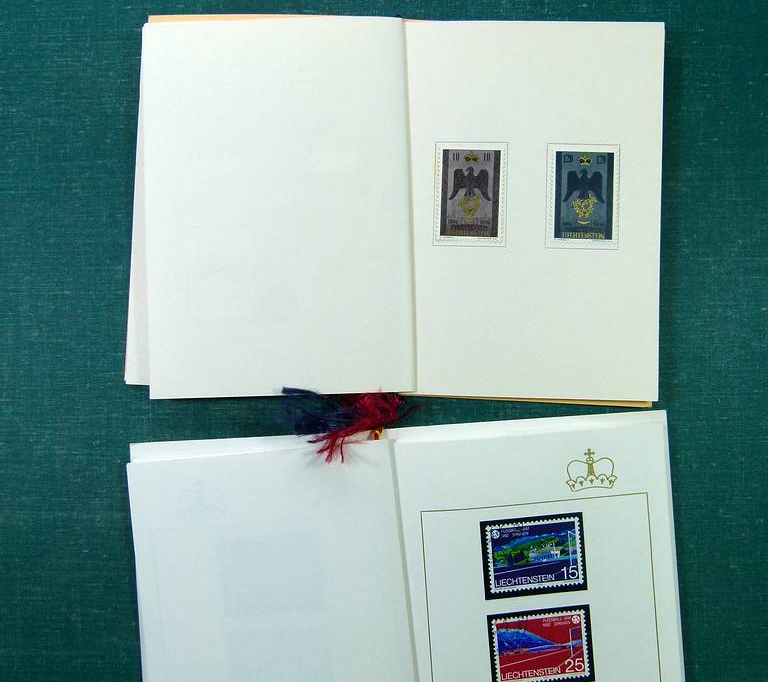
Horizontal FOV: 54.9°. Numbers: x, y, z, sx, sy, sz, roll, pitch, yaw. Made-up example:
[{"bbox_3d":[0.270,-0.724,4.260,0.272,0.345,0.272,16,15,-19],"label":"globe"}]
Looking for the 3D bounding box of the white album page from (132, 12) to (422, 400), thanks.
[{"bbox_3d":[-0.042,-0.052,0.292,0.103,0.006,0.147,-2,88,0],"label":"white album page"}]

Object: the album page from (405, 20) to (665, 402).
[{"bbox_3d":[0.059,-0.052,0.292,0.099,0.005,0.148,1,88,0],"label":"album page"}]

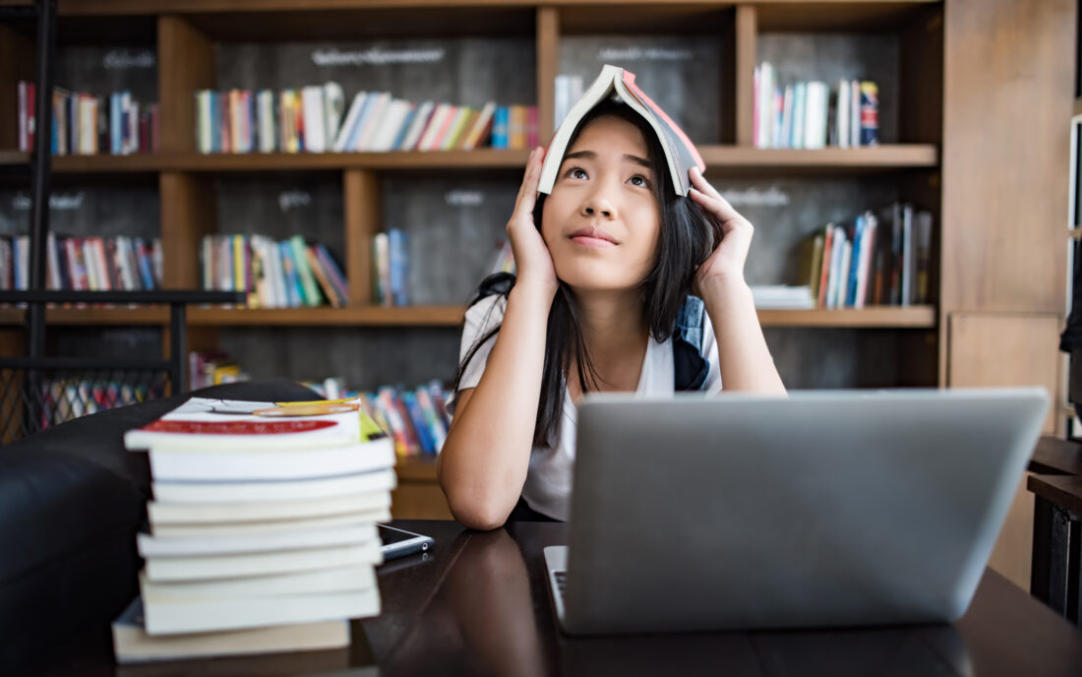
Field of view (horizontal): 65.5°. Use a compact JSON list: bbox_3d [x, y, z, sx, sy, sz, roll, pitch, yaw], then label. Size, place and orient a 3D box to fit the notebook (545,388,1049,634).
[{"bbox_3d":[0.152,0.111,0.633,0.281,0.177,0.289,0,3,-4],"label":"notebook"}]

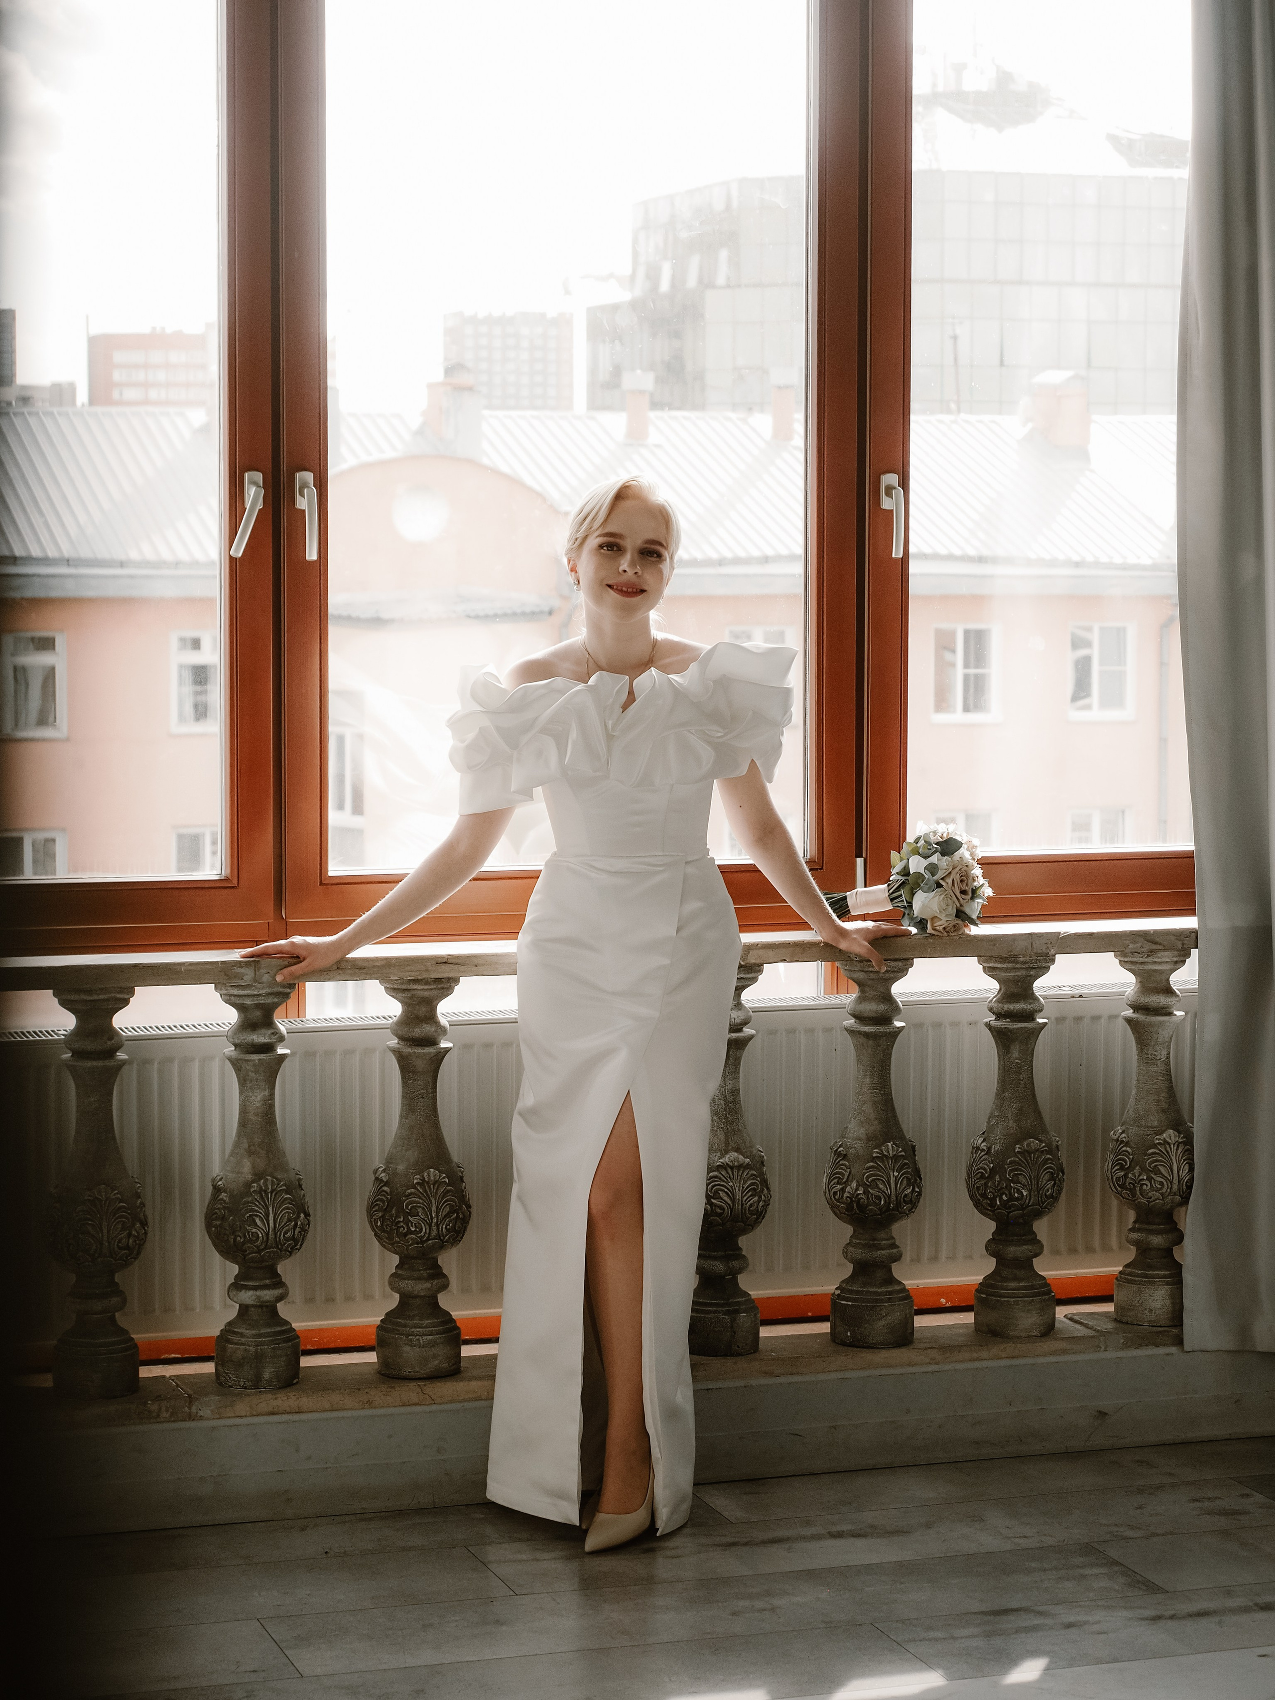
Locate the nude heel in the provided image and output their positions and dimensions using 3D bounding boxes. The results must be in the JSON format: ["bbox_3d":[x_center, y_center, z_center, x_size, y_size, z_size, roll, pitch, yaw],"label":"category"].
[{"bbox_3d":[-0.033,0.975,5.650,0.080,0.125,0.230,2,5,22],"label":"nude heel"}]

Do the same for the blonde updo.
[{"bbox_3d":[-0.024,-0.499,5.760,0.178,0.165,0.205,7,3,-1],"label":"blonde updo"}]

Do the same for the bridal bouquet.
[{"bbox_3d":[0.503,0.050,6.280,0.195,0.190,0.180,-13,0,-5],"label":"bridal bouquet"}]

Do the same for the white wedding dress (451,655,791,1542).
[{"bbox_3d":[-0.024,0.347,5.750,0.530,1.330,0.420,0,4,0],"label":"white wedding dress"}]

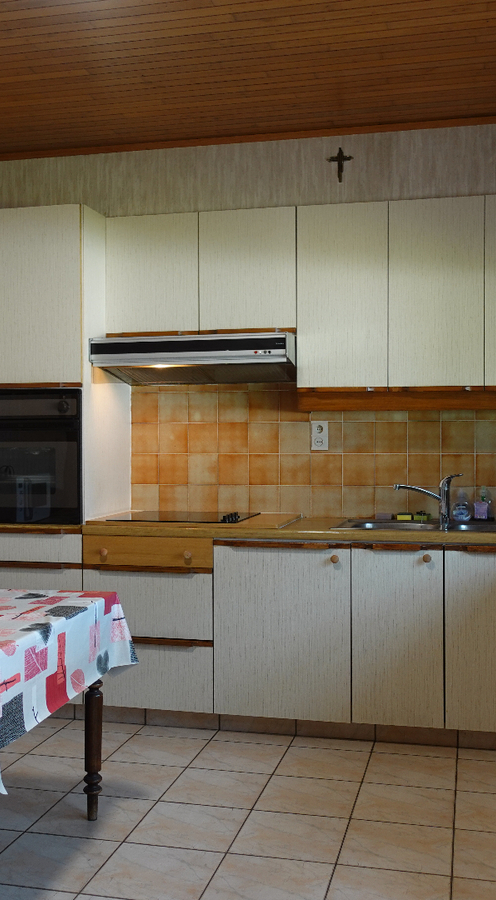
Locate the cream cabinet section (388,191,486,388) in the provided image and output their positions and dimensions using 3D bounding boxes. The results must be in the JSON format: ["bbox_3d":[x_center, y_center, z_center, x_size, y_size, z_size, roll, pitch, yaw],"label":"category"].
[{"bbox_3d":[0.849,-0.680,4.031,0.405,0.814,0.306,0,0,14],"label":"cream cabinet section"}]

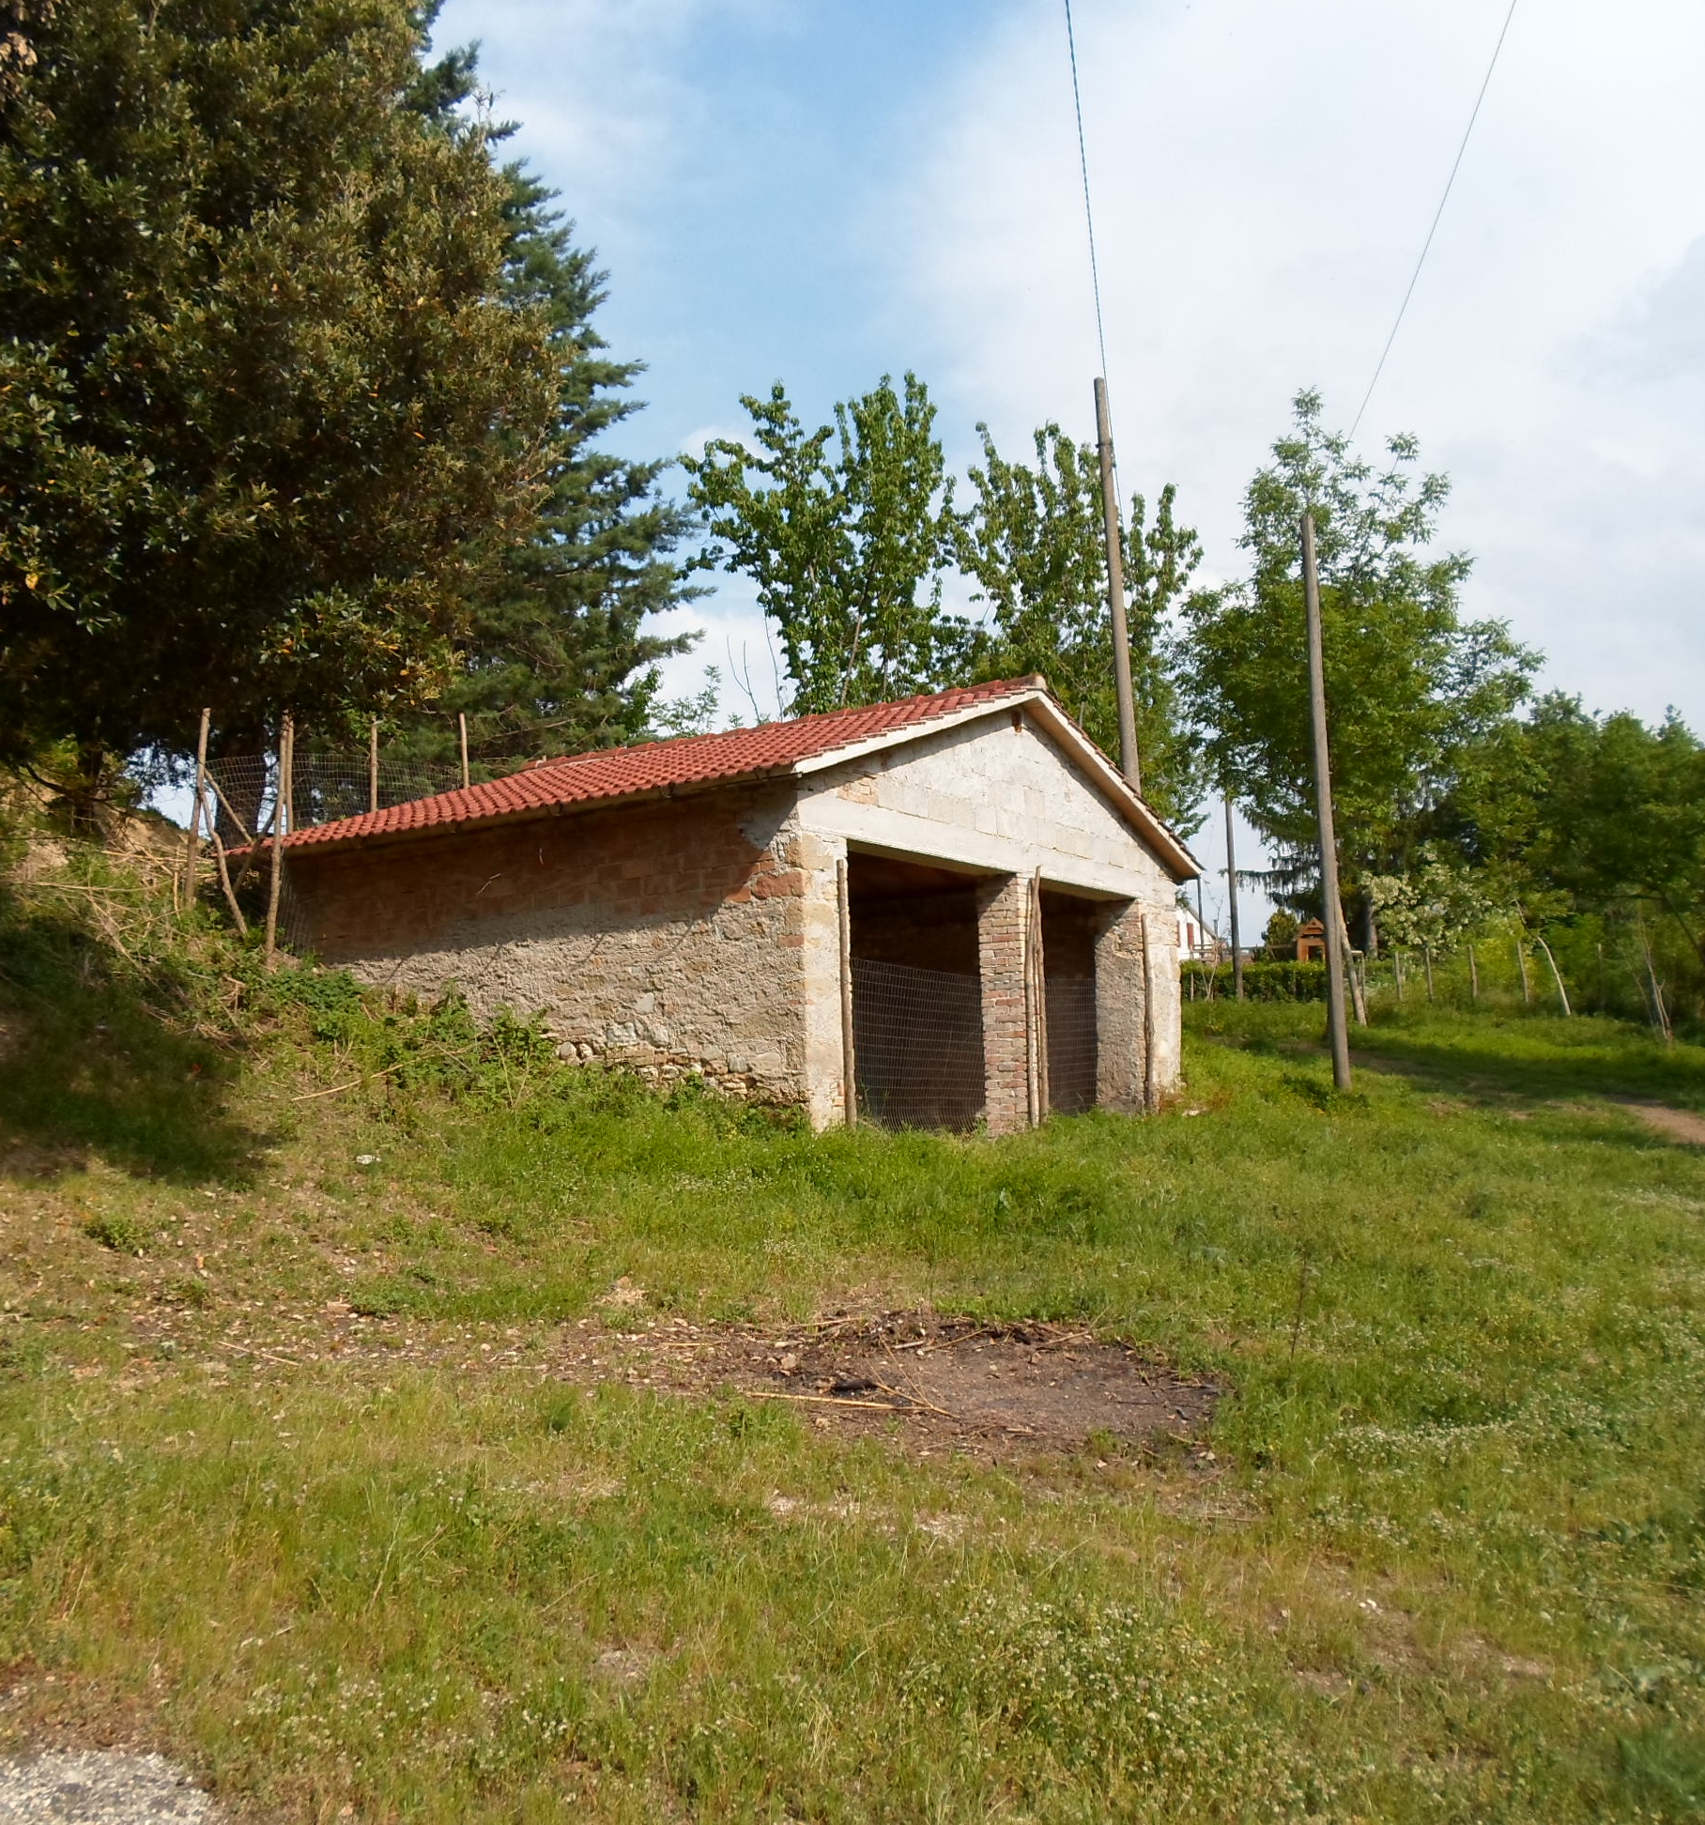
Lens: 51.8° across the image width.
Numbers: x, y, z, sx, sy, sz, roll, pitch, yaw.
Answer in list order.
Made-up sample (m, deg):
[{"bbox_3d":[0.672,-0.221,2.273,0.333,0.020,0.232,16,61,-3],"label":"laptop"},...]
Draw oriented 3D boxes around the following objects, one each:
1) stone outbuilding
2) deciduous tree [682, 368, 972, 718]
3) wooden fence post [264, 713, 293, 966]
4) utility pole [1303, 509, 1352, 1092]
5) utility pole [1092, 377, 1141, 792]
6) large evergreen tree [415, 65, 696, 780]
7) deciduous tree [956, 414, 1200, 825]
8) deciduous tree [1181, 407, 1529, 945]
[{"bbox_3d":[-0.854,0.101,16.665,5.945,3.863,7.748,-6,-7,31],"label":"stone outbuilding"},{"bbox_3d":[-0.427,-2.927,22.964,3.600,8.466,3.400,-2,-6,0],"label":"deciduous tree"},{"bbox_3d":[-4.584,-0.599,14.008,0.075,2.007,0.075,1,-6,0],"label":"wooden fence post"},{"bbox_3d":[5.482,-1.349,20.364,0.190,6.828,0.190,-2,-6,0],"label":"utility pole"},{"bbox_3d":[3.275,-2.459,20.929,0.200,8.113,0.200,-4,-6,0],"label":"utility pole"},{"bbox_3d":[-5.476,-6.214,22.303,6.300,14.643,6.300,-2,-6,0],"label":"large evergreen tree"},{"bbox_3d":[3.027,-2.517,23.248,3.200,8.171,3.200,-2,-6,0],"label":"deciduous tree"},{"bbox_3d":[7.294,-3.072,26.546,5.100,9.951,5.000,-2,-6,0],"label":"deciduous tree"}]

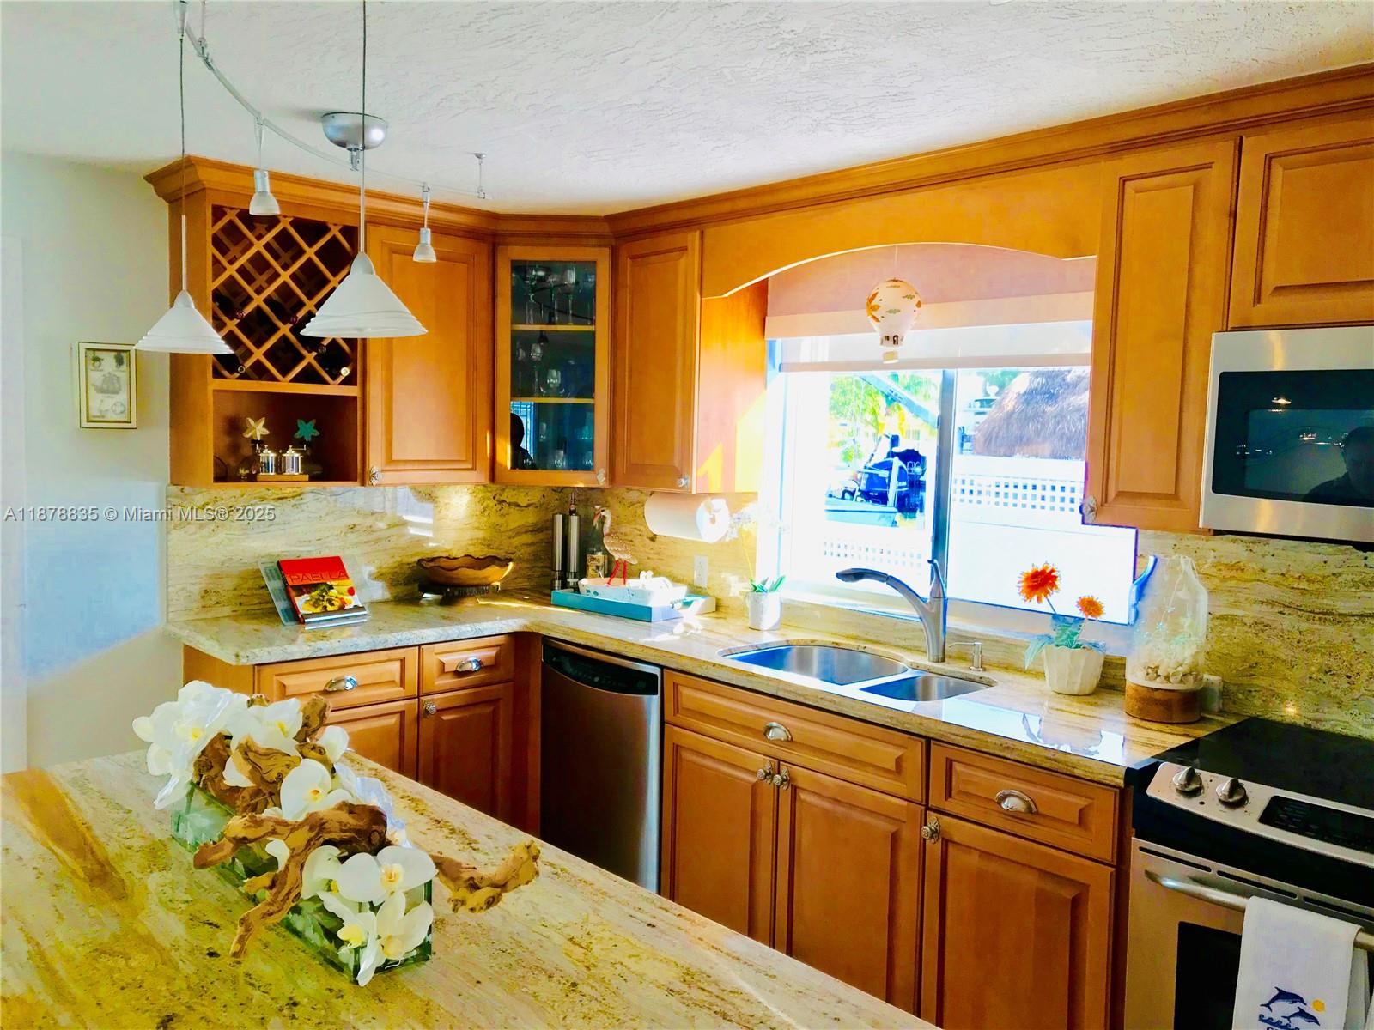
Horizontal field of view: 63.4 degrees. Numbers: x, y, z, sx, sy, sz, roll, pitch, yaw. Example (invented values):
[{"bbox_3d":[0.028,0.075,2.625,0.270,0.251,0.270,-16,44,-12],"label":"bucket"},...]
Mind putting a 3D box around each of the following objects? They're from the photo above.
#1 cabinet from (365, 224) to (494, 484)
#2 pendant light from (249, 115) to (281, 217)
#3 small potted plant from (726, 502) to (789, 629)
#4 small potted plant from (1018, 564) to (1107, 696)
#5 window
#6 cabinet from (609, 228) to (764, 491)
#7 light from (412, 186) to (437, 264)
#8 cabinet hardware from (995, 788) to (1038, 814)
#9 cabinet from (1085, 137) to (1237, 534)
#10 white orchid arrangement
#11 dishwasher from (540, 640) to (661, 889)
[{"bbox_3d":[-0.972,-0.543,3.875,0.474,0.847,0.334,-2,6,-43],"label":"cabinet"},{"bbox_3d":[-0.863,-0.713,2.271,0.067,0.203,0.067,-2,6,-43],"label":"pendant light"},{"bbox_3d":[0.237,0.178,3.752,0.155,0.428,0.196,-2,6,-42],"label":"small potted plant"},{"bbox_3d":[0.976,0.296,2.874,0.177,0.324,0.187,-2,6,-43],"label":"small potted plant"},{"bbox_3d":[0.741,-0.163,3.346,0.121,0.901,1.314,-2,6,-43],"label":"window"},{"bbox_3d":[-0.004,-0.518,3.879,0.312,0.854,0.438,-2,6,-42],"label":"cabinet"},{"bbox_3d":[-0.684,-0.761,2.901,0.062,0.198,0.062,-2,6,-42],"label":"light"},{"bbox_3d":[0.711,0.616,2.395,0.028,0.040,0.097,-2,6,-42],"label":"cabinet hardware"},{"bbox_3d":[1.162,-0.394,2.597,0.312,0.854,0.305,-2,6,-42],"label":"cabinet"},{"bbox_3d":[-0.546,0.398,1.518,0.273,0.241,0.708,-2,6,-43],"label":"white orchid arrangement"},{"bbox_3d":[-0.071,0.844,3.736,0.604,0.845,0.602,-2,6,-42],"label":"dishwasher"}]

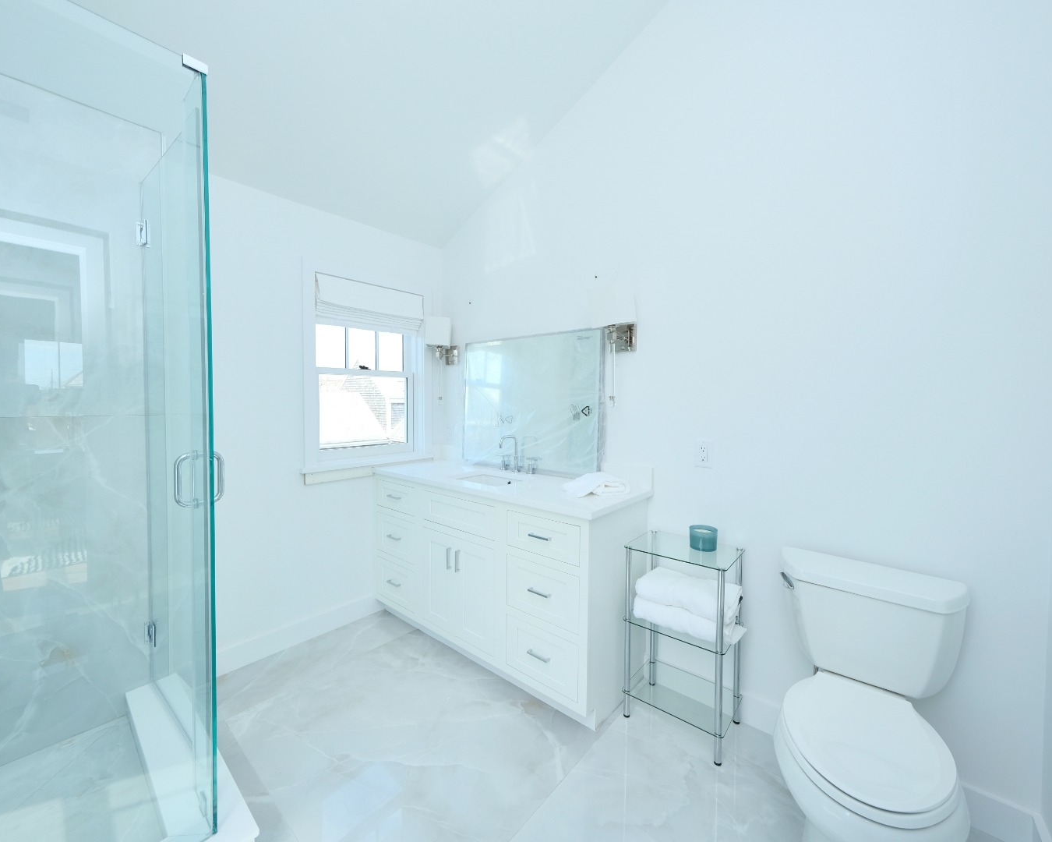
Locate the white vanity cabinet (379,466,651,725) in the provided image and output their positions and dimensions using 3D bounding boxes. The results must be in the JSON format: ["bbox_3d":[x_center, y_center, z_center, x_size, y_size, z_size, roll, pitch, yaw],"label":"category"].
[{"bbox_3d":[-0.177,0.778,2.299,1.527,0.860,0.542,2,2,40],"label":"white vanity cabinet"}]

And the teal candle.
[{"bbox_3d":[0.719,0.473,1.703,0.104,0.082,0.104,2,2,40],"label":"teal candle"}]

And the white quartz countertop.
[{"bbox_3d":[-0.172,0.332,2.277,1.553,0.030,0.552,2,2,40],"label":"white quartz countertop"}]

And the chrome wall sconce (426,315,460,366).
[{"bbox_3d":[-0.569,-0.537,2.820,0.155,0.312,0.207,2,2,40],"label":"chrome wall sconce"}]

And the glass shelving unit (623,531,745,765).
[{"bbox_3d":[0.634,0.872,1.713,0.397,0.717,0.303,2,2,40],"label":"glass shelving unit"}]

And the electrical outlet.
[{"bbox_3d":[0.771,0.140,1.824,0.074,0.117,0.006,2,2,40],"label":"electrical outlet"}]

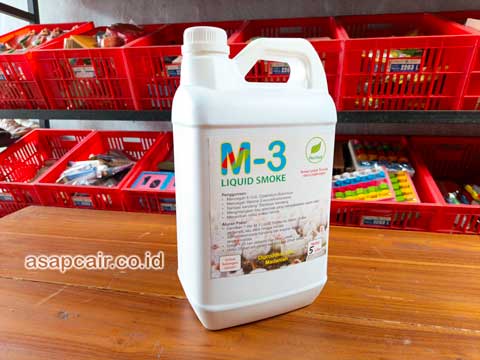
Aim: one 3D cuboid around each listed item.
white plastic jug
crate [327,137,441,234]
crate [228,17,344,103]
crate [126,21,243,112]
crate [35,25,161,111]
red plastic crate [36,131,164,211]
[{"bbox_3d":[0.013,-0.009,0.381,0.170,0.303,0.132,-4,10,-20],"label":"white plastic jug"},{"bbox_3d":[0.559,0.045,1.442,0.410,0.280,0.504,2,36,10],"label":"crate"},{"bbox_3d":[0.206,-0.517,1.418,0.410,0.280,0.504,2,35,10],"label":"crate"},{"bbox_3d":[-0.197,-0.534,1.488,0.410,0.280,0.504,2,35,10],"label":"crate"},{"bbox_3d":[-0.601,-0.550,1.559,0.410,0.280,0.504,2,35,10],"label":"crate"},{"bbox_3d":[-0.651,-0.004,1.653,0.410,0.280,0.504,2,36,10],"label":"red plastic crate"}]

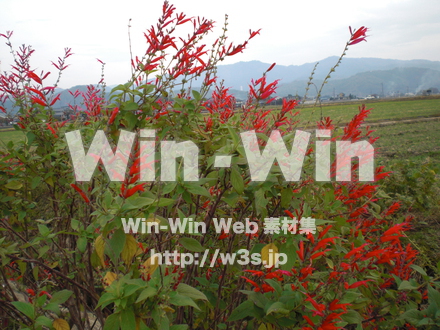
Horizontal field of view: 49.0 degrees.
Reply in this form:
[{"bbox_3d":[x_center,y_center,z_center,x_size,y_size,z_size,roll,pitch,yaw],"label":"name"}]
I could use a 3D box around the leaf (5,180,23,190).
[{"bbox_3d":[-0.594,0.059,1.390,0.048,0.013,0.030,-10,49,-24],"label":"leaf"}]

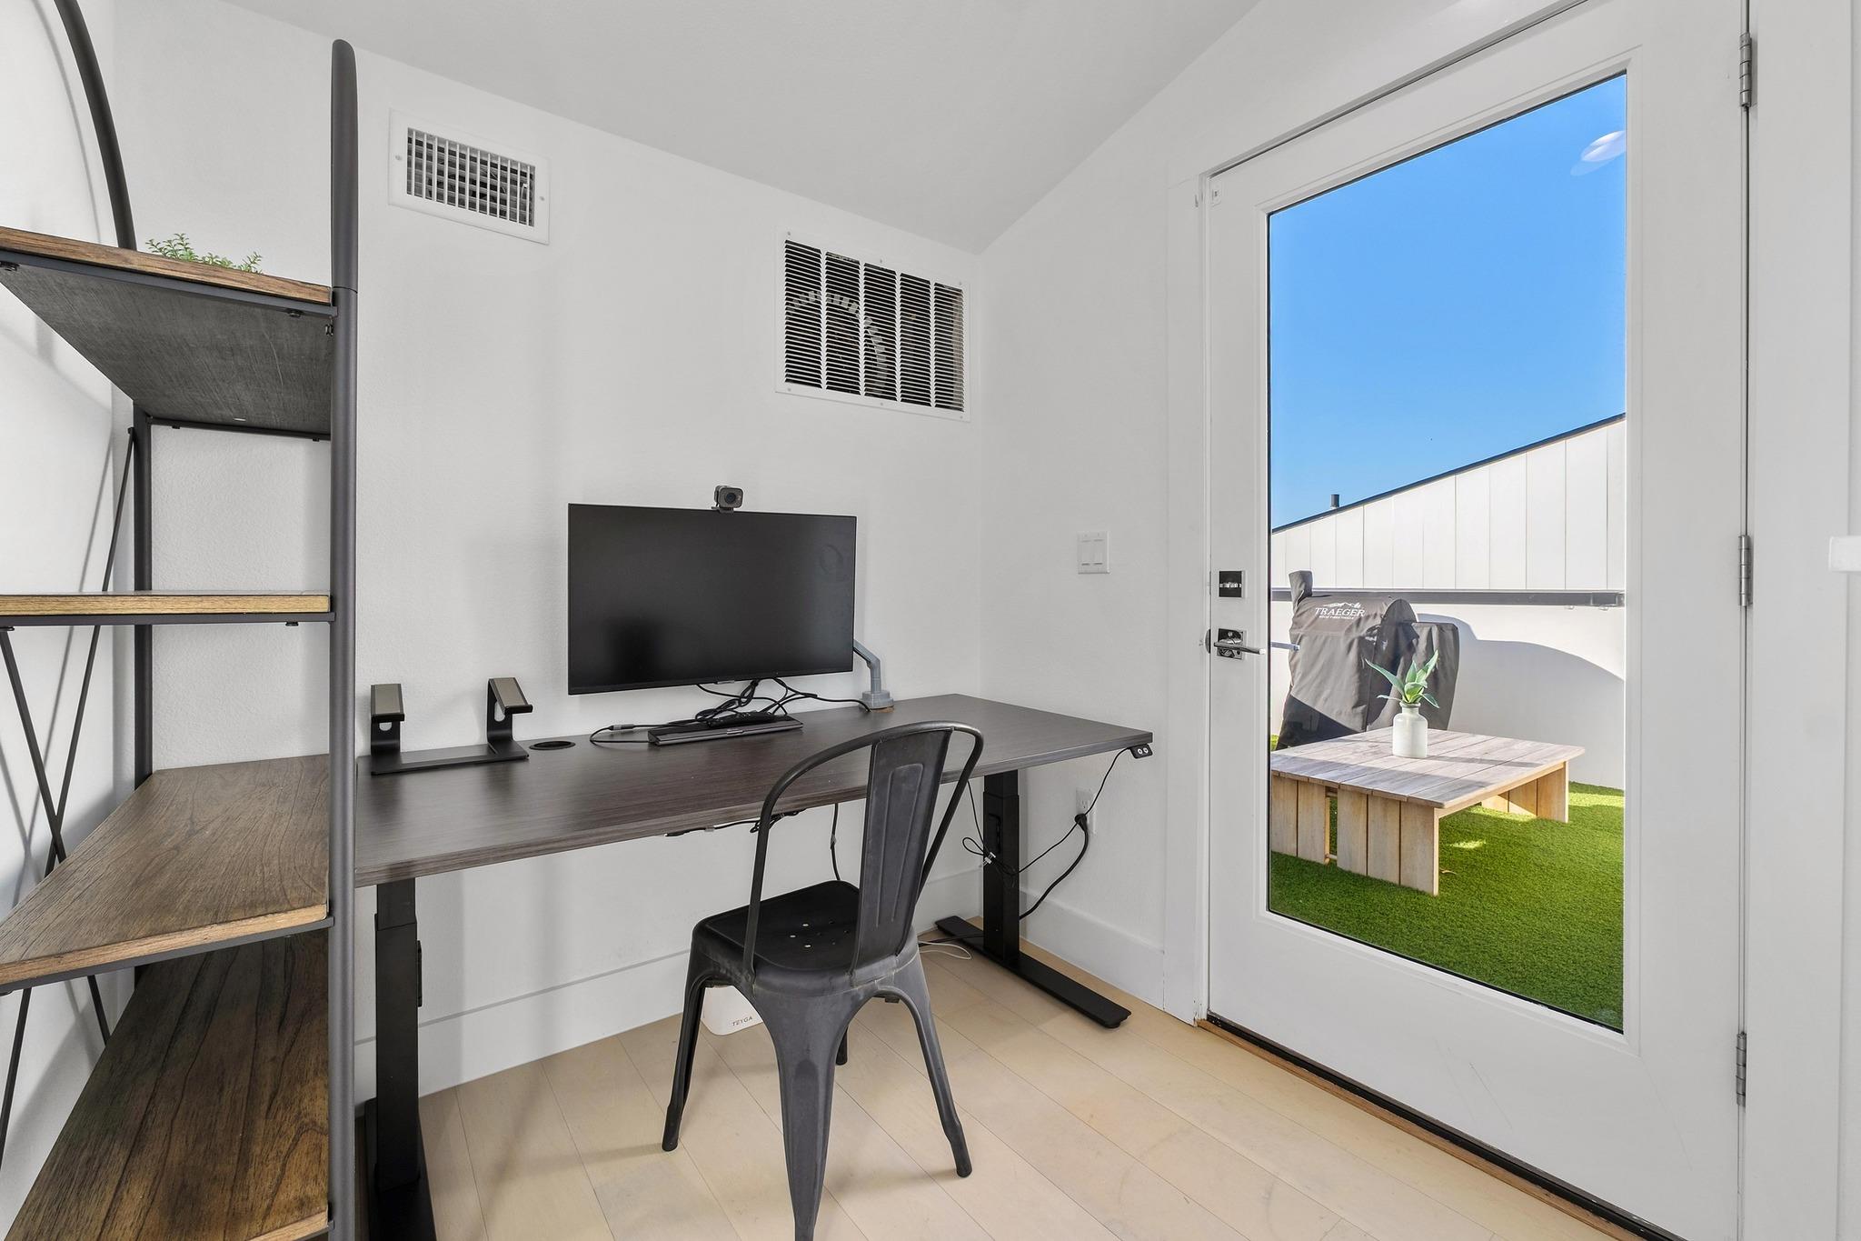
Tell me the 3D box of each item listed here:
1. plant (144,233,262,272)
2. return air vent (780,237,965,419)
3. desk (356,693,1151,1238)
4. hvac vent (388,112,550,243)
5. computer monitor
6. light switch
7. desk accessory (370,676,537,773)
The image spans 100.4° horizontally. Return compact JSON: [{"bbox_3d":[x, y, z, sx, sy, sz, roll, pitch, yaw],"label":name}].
[{"bbox_3d":[-0.987,-0.446,1.056,0.141,0.151,0.141,-1,2,-37],"label":"plant"},{"bbox_3d":[-0.137,-0.841,2.268,0.668,0.439,0.020,-1,2,-37],"label":"return air vent"},{"bbox_3d":[-0.306,0.619,1.661,1.508,0.712,0.769,-1,2,-37],"label":"desk"},{"bbox_3d":[-0.968,-0.934,1.645,0.294,0.191,0.018,-1,2,-37],"label":"hvac vent"},{"bbox_3d":[-0.441,-0.050,1.660,0.616,0.362,0.050,-1,2,-34],"label":"computer monitor"},{"bbox_3d":[0.446,-0.186,2.129,0.010,0.116,0.116,-1,2,-37],"label":"light switch"},{"bbox_3d":[-0.949,0.193,1.530,0.263,0.156,0.206,-1,2,-37],"label":"desk accessory"}]

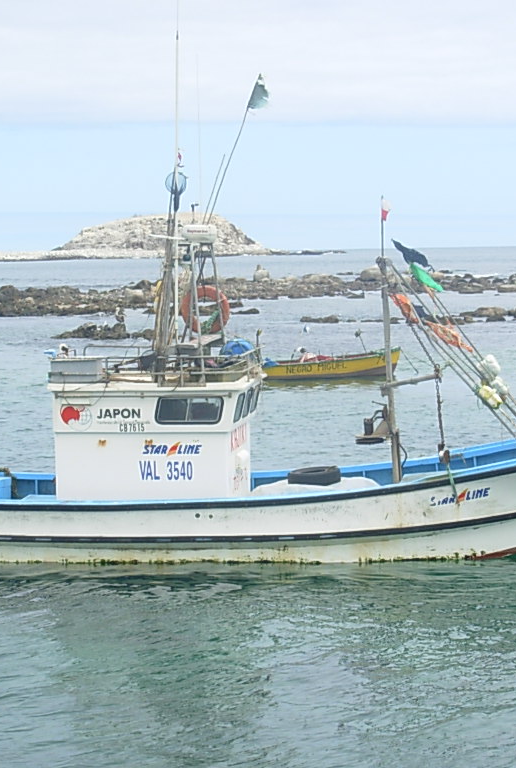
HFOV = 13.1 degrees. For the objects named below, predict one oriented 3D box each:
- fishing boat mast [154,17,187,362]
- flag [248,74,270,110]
[{"bbox_3d":[-1.253,-2.719,31.900,0.400,5.050,0.400,0,3,10],"label":"fishing boat mast"},{"bbox_3d":[0.021,-4.162,32.100,0.310,0.500,0.100,-1,3,0],"label":"flag"}]

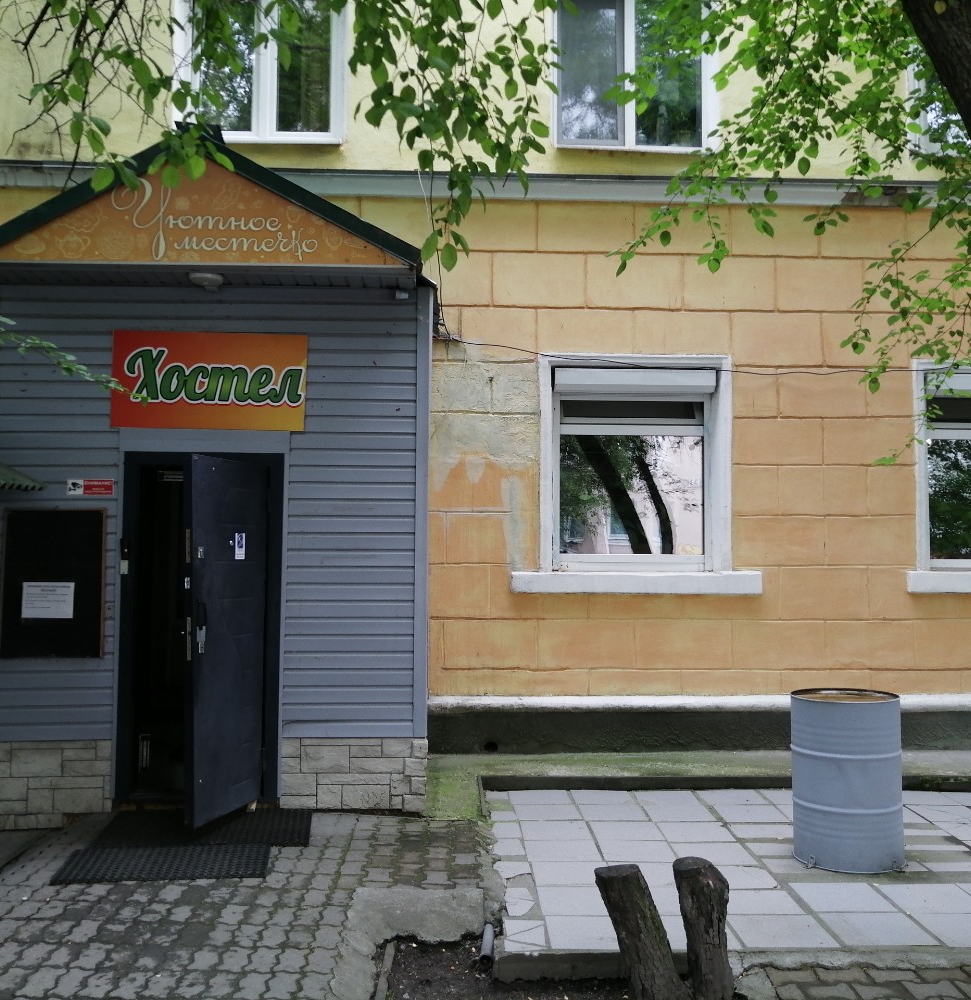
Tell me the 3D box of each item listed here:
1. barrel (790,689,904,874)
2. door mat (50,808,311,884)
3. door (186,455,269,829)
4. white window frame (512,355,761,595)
[{"bbox_3d":[1.960,1.490,5.618,0.600,0.860,0.600,0,-3,-3],"label":"barrel"},{"bbox_3d":[-1.528,1.816,5.532,1.190,0.030,1.240,1,-2,-8],"label":"door mat"},{"bbox_3d":[-1.462,0.759,5.874,0.060,1.980,0.830,-1,-4,15],"label":"door"},{"bbox_3d":[1.130,-0.194,7.891,1.869,1.814,0.260,1,-4,-3],"label":"white window frame"}]

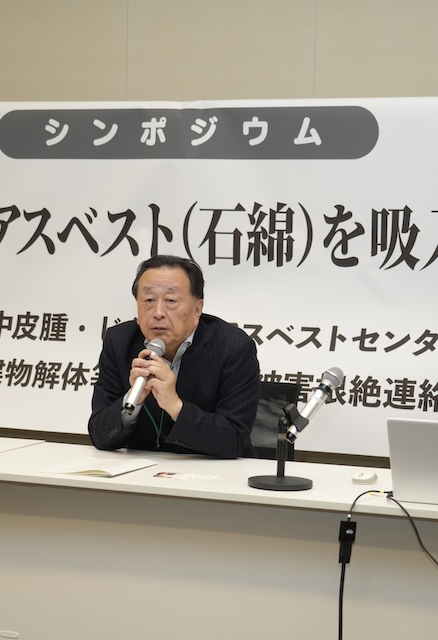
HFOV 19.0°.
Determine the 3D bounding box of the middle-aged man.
[{"bbox_3d":[-0.077,0.438,3.946,0.500,1.270,0.660,2,2,21],"label":"middle-aged man"}]

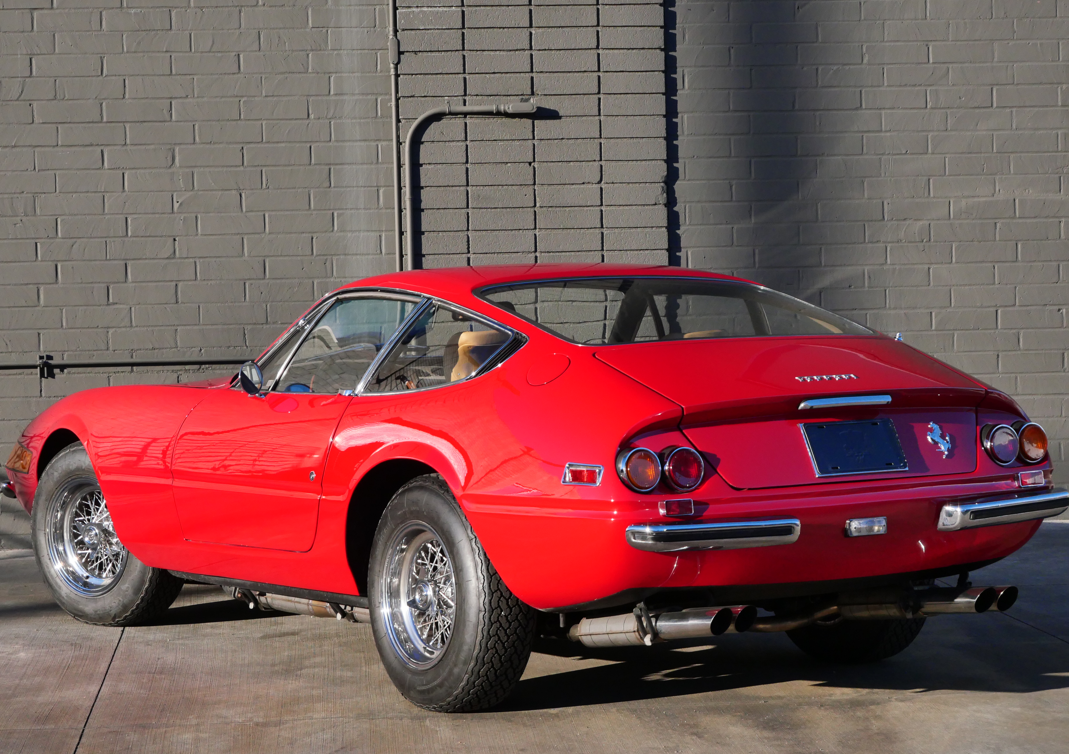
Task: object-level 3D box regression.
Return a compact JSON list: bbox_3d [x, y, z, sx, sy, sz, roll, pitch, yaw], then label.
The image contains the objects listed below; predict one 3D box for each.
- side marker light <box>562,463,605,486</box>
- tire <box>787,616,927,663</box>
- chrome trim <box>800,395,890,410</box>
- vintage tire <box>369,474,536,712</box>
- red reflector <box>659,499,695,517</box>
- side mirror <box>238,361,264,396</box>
[{"bbox_3d":[0.125,0.249,6.585,0.022,0.054,0.138,21,-13,-38],"label":"side marker light"},{"bbox_3d":[0.938,0.554,8.135,0.215,0.665,0.665,-2,2,-32],"label":"tire"},{"bbox_3d":[0.828,0.067,6.969,0.285,0.030,0.040,-2,2,-32],"label":"chrome trim"},{"bbox_3d":[-0.242,0.611,7.451,0.209,0.662,0.672,-3,3,-32],"label":"vintage tire"},{"bbox_3d":[0.362,0.334,6.677,0.091,0.046,0.040,-3,3,-32],"label":"red reflector"},{"bbox_3d":[-0.918,0.002,8.402,0.104,0.117,0.055,-3,3,-42],"label":"side mirror"}]

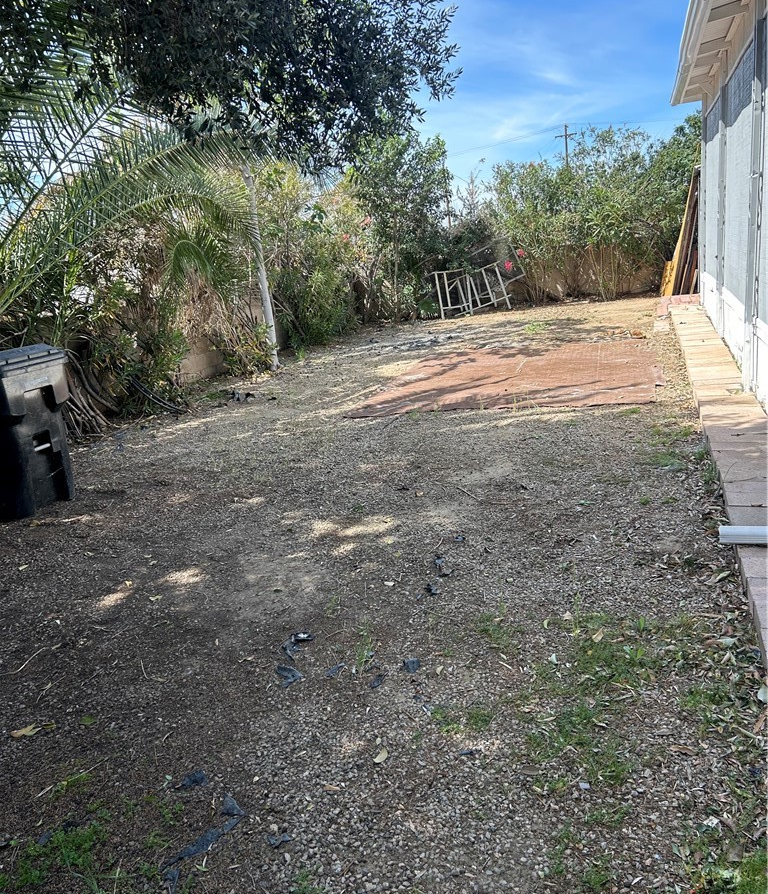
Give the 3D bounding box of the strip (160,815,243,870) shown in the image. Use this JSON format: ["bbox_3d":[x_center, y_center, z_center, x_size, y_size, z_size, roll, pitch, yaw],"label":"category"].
[{"bbox_3d":[-0.468,1.032,2.003,0.045,0.025,0.246,7,19,38],"label":"strip"}]

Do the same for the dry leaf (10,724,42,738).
[{"bbox_3d":[-1.193,0.953,2.568,0.087,0.020,0.058,-16,18,-37],"label":"dry leaf"}]

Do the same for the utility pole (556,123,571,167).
[{"bbox_3d":[18.239,-25.890,76.422,2.200,11.329,0.300,-1,15,14],"label":"utility pole"}]

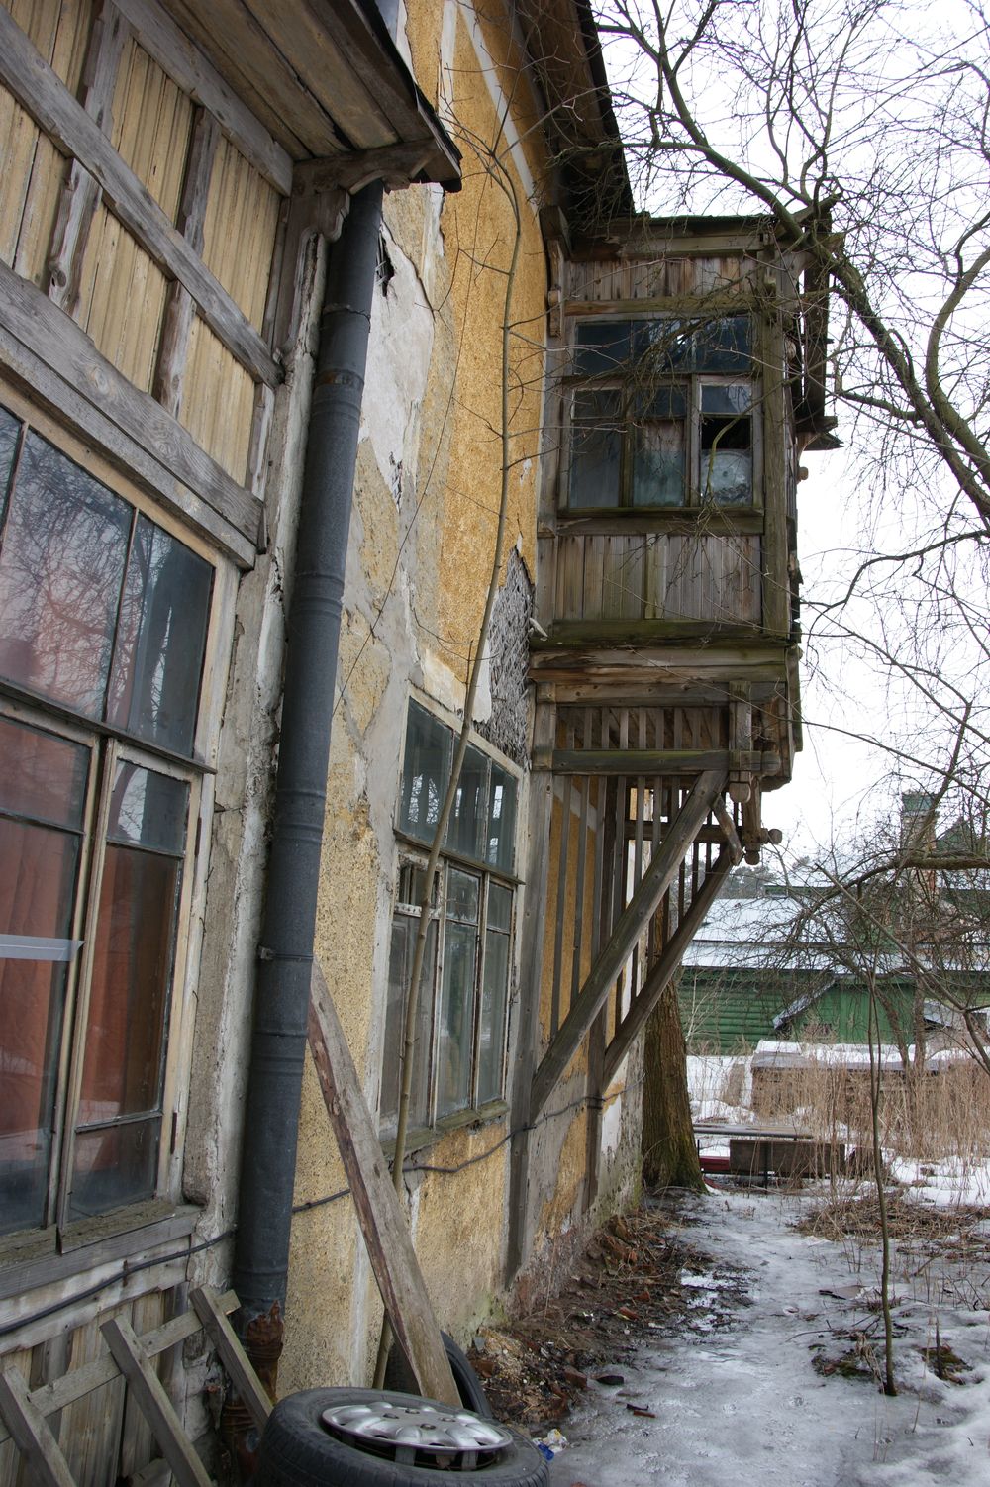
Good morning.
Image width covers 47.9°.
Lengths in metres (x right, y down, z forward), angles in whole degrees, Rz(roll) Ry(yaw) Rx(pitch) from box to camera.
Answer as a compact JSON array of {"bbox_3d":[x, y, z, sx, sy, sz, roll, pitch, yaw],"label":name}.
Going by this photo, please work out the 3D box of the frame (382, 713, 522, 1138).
[{"bbox_3d":[-0.154,0.832,5.084,0.090,1.593,1.931,0,-12,14],"label":"frame"}]

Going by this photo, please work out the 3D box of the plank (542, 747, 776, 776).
[{"bbox_3d":[0.895,0.107,6.203,1.289,0.130,0.110,2,-12,9],"label":"plank"}]

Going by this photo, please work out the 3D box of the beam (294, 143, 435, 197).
[{"bbox_3d":[-0.355,-1.608,3.158,0.406,0.120,0.090,0,-12,14],"label":"beam"}]

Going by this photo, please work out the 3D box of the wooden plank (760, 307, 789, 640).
[{"bbox_3d":[1.573,-1.530,6.255,0.130,1.985,0.120,2,-12,9],"label":"wooden plank"}]

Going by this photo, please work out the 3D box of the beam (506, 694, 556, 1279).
[{"bbox_3d":[0.222,1.279,6.157,0.100,3.105,0.130,0,-12,14],"label":"beam"}]

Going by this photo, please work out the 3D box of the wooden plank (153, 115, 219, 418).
[{"bbox_3d":[-0.732,-1.152,2.653,0.060,0.769,0.075,0,-12,14],"label":"wooden plank"}]

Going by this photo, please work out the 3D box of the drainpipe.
[{"bbox_3d":[-0.493,-0.024,3.057,0.135,3.384,0.135,0,-12,14],"label":"drainpipe"}]

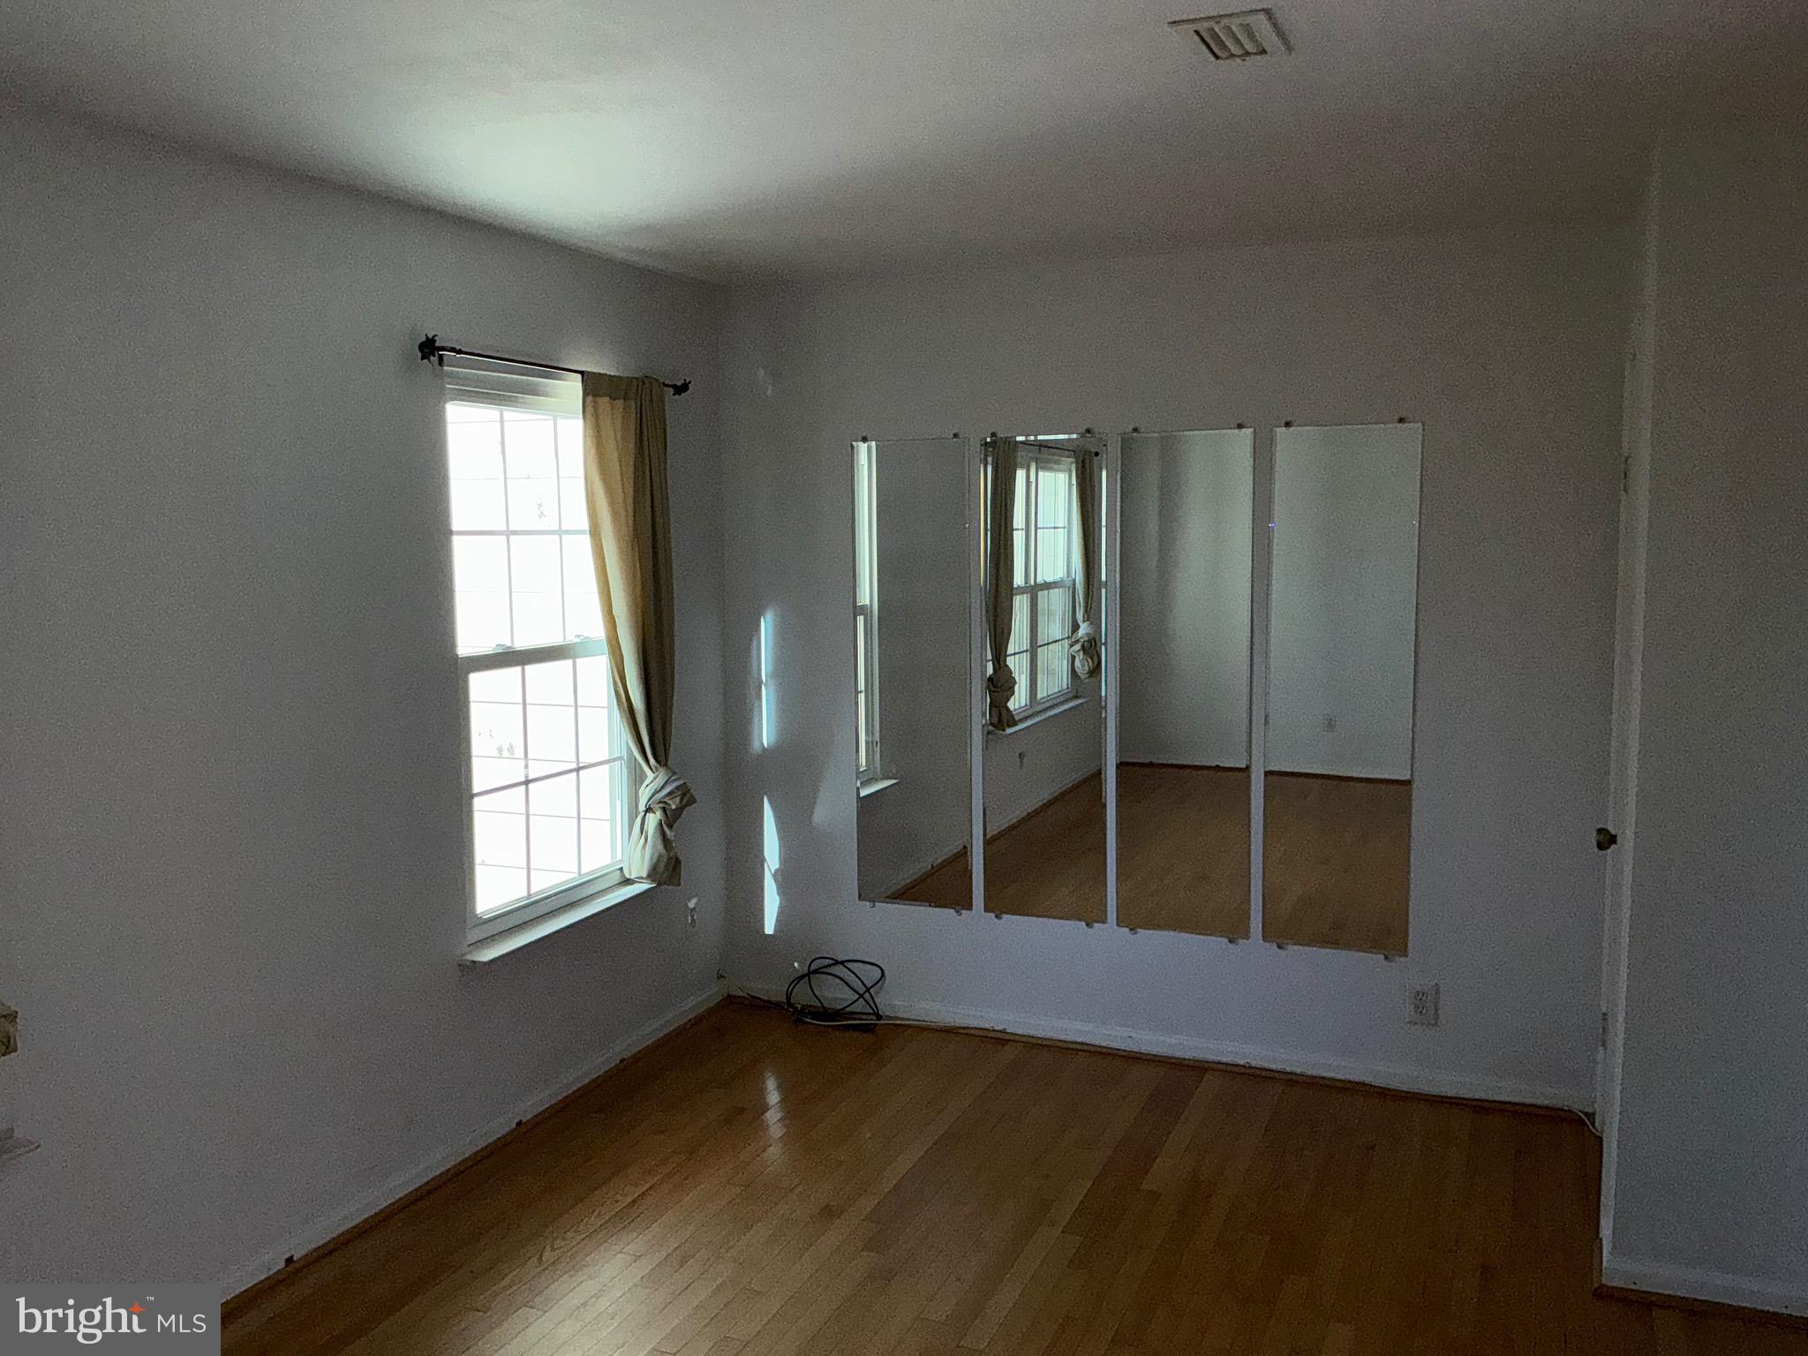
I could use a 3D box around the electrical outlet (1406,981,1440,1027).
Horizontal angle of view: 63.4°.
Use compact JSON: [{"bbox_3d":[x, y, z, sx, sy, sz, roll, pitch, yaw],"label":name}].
[{"bbox_3d":[1.486,0.940,4.191,0.077,0.119,0.010,2,7,24],"label":"electrical outlet"}]

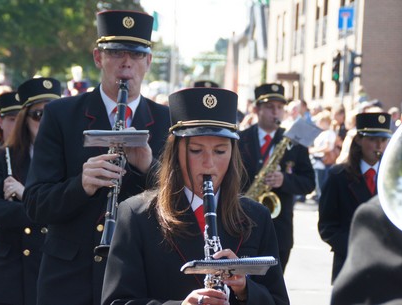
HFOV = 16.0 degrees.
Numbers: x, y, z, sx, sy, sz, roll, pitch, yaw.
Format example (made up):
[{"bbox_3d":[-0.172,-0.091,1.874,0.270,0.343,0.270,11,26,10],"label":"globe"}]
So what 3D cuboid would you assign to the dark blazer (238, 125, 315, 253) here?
[{"bbox_3d":[0.436,0.216,8.830,0.580,0.790,0.370,3,2,-6],"label":"dark blazer"}]

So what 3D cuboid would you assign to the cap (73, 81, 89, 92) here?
[{"bbox_3d":[-1.548,-0.855,18.500,0.200,0.150,0.220,3,2,-6],"label":"cap"}]

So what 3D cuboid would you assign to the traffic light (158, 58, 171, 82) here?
[{"bbox_3d":[-1.175,-2.640,46.000,0.340,0.770,0.260,3,2,-12],"label":"traffic light"}]

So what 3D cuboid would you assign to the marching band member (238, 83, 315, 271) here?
[{"bbox_3d":[0.394,0.493,8.860,0.600,1.840,0.480,3,2,-6],"label":"marching band member"}]

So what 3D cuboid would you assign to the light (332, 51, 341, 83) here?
[{"bbox_3d":[3.414,-2.142,36.000,0.300,0.750,0.250,2,2,-31],"label":"light"}]

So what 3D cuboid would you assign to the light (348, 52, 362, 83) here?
[{"bbox_3d":[3.868,-2.167,36.000,0.330,0.780,0.260,3,2,0],"label":"light"}]

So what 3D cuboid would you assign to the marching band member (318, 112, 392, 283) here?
[{"bbox_3d":[0.920,0.630,7.858,0.540,1.700,0.420,2,2,-20],"label":"marching band member"}]

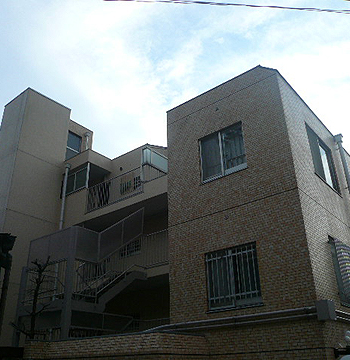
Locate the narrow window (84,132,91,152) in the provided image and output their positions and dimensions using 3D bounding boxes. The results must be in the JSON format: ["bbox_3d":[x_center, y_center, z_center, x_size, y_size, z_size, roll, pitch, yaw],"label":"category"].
[{"bbox_3d":[-4.630,-2.086,20.550,0.145,1.125,0.399,-21,-32,34],"label":"narrow window"}]

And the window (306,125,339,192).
[{"bbox_3d":[3.563,-0.441,9.380,0.120,1.336,1.706,-21,-32,34],"label":"window"}]

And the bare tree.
[{"bbox_3d":[-4.632,4.058,12.725,1.160,3.122,1.100,-21,-32,34],"label":"bare tree"}]

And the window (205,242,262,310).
[{"bbox_3d":[1.114,1.899,7.550,1.216,1.176,0.130,-21,-32,34],"label":"window"}]

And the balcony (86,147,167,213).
[{"bbox_3d":[-1.585,0.334,15.489,4.610,1.706,1.365,-21,-32,34],"label":"balcony"}]

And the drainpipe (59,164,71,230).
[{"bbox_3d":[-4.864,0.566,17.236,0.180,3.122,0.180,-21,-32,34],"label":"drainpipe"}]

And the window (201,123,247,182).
[{"bbox_3d":[1.076,-0.577,8.766,1.220,1.176,0.120,-21,-32,34],"label":"window"}]

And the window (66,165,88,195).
[{"bbox_3d":[-4.458,0.017,17.333,1.474,1.125,0.120,-21,-32,34],"label":"window"}]

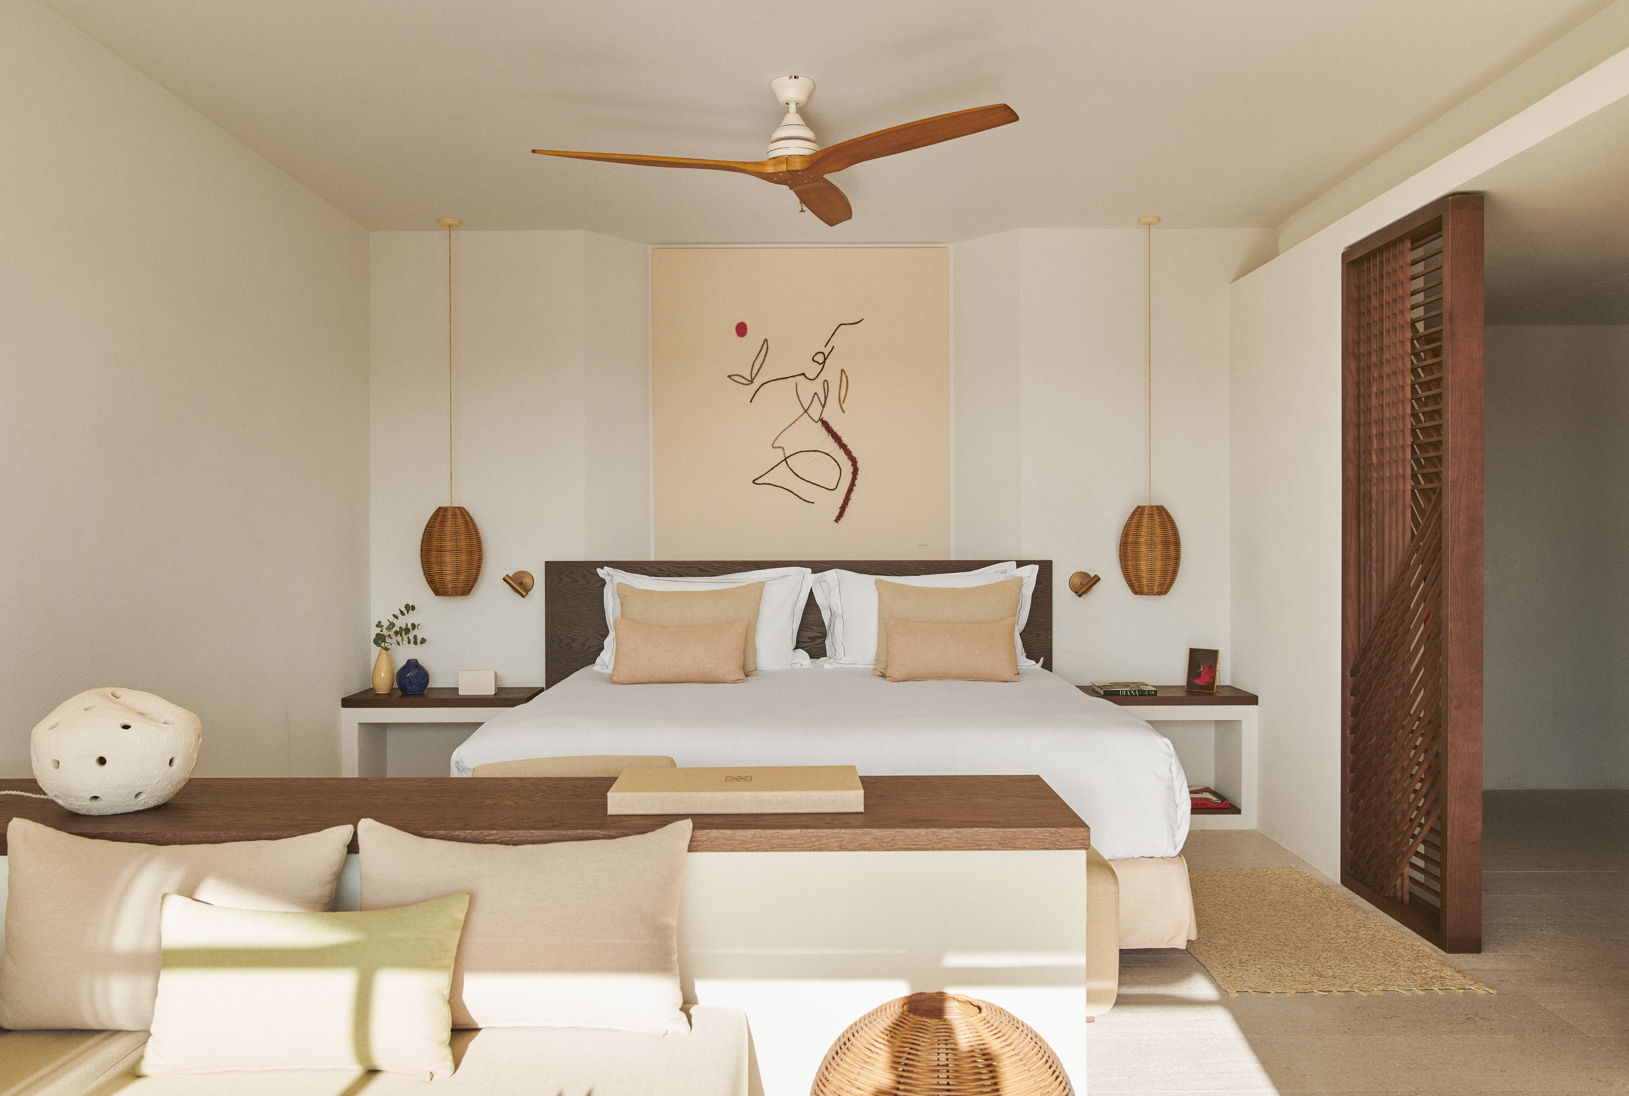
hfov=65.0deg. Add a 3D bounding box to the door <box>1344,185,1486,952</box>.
[{"bbox_3d":[1.980,0.081,4.291,0.117,2.303,0.756,0,1,-1],"label":"door"}]

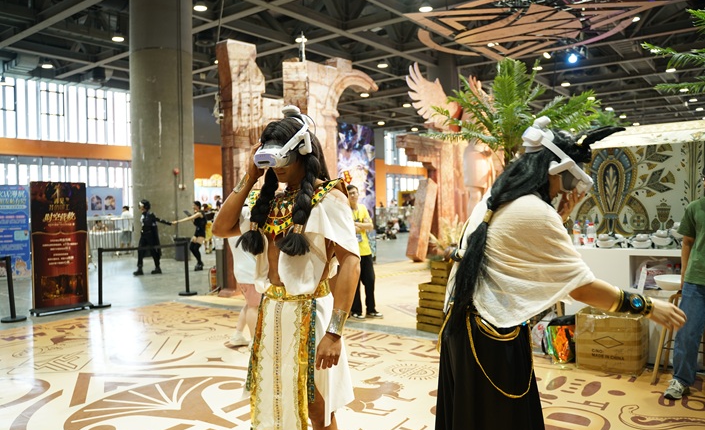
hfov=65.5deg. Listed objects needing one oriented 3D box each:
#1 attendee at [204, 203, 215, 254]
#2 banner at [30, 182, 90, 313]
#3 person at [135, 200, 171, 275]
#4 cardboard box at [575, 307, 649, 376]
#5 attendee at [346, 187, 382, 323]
[{"bbox_3d":[-4.536,0.426,17.305,0.460,1.600,0.350,0,1,18],"label":"attendee"},{"bbox_3d":[-4.350,0.457,8.200,0.800,1.880,0.420,-2,1,-40],"label":"banner"},{"bbox_3d":[-4.486,0.497,12.224,0.760,1.660,0.520,-1,1,-13],"label":"person"},{"bbox_3d":[2.370,1.130,5.000,0.505,0.490,0.470,0,1,36],"label":"cardboard box"},{"bbox_3d":[0.110,0.479,7.346,0.530,1.750,0.380,-1,1,-13],"label":"attendee"}]

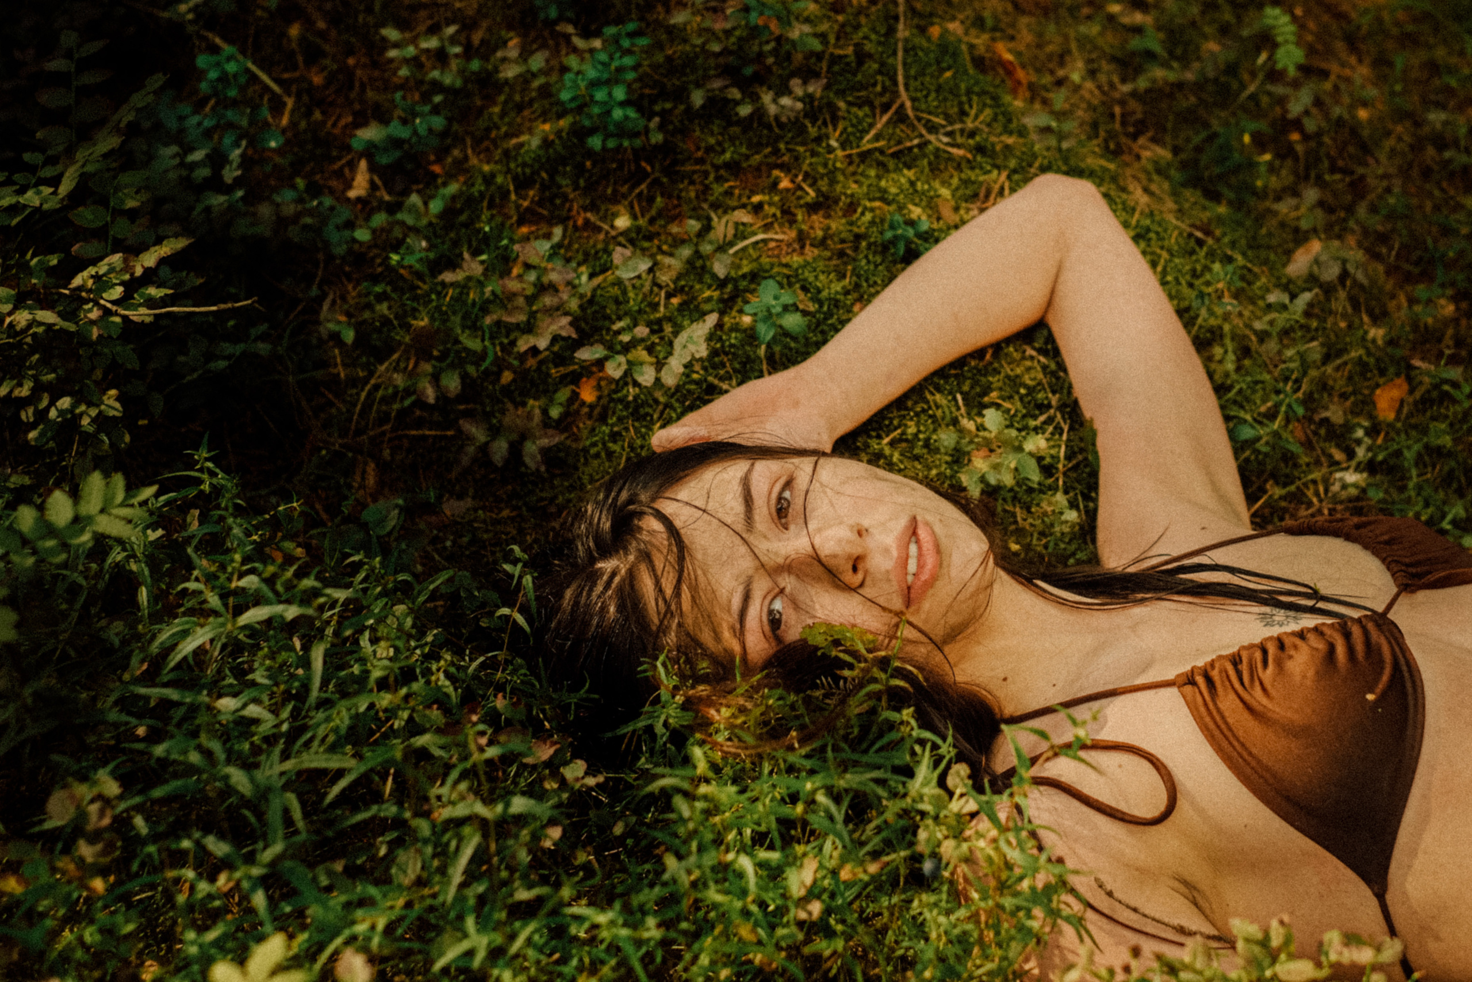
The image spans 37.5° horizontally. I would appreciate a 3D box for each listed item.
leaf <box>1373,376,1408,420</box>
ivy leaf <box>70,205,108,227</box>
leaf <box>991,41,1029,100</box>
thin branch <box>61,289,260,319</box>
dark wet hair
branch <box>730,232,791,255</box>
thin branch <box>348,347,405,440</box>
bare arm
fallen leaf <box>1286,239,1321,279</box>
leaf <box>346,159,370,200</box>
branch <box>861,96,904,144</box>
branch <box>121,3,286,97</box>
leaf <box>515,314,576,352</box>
[{"bbox_3d":[0.429,-0.061,1.420,0.021,0.009,0.036,20,55,18],"label":"leaf"},{"bbox_3d":[-0.421,-0.178,1.410,0.026,0.008,0.019,0,46,0],"label":"ivy leaf"},{"bbox_3d":[0.214,-0.328,1.690,0.022,0.012,0.066,-10,47,-9],"label":"leaf"},{"bbox_3d":[-0.358,-0.116,1.340,0.125,0.013,0.016,3,46,0],"label":"thin branch"},{"bbox_3d":[0.119,0.066,1.200,0.430,0.190,0.175,-3,70,3],"label":"dark wet hair"},{"bbox_3d":[0.016,-0.170,1.492,0.045,0.008,0.010,-14,47,-13],"label":"branch"},{"bbox_3d":[-0.231,-0.063,1.390,0.038,0.042,0.048,0,45,0],"label":"thin branch"},{"bbox_3d":[0.150,-0.097,1.326,0.338,0.107,0.314,9,47,8],"label":"bare arm"},{"bbox_3d":[0.394,-0.162,1.505,0.020,0.010,0.045,28,48,24],"label":"fallen leaf"},{"bbox_3d":[-0.269,-0.222,1.540,0.018,0.014,0.034,0,45,0],"label":"leaf"},{"bbox_3d":[0.108,-0.272,1.594,0.007,0.010,0.065,21,49,20],"label":"branch"},{"bbox_3d":[-0.410,-0.339,1.660,0.207,0.012,0.012,31,53,30],"label":"branch"},{"bbox_3d":[-0.125,-0.103,1.420,0.041,0.014,0.036,0,45,0],"label":"leaf"}]

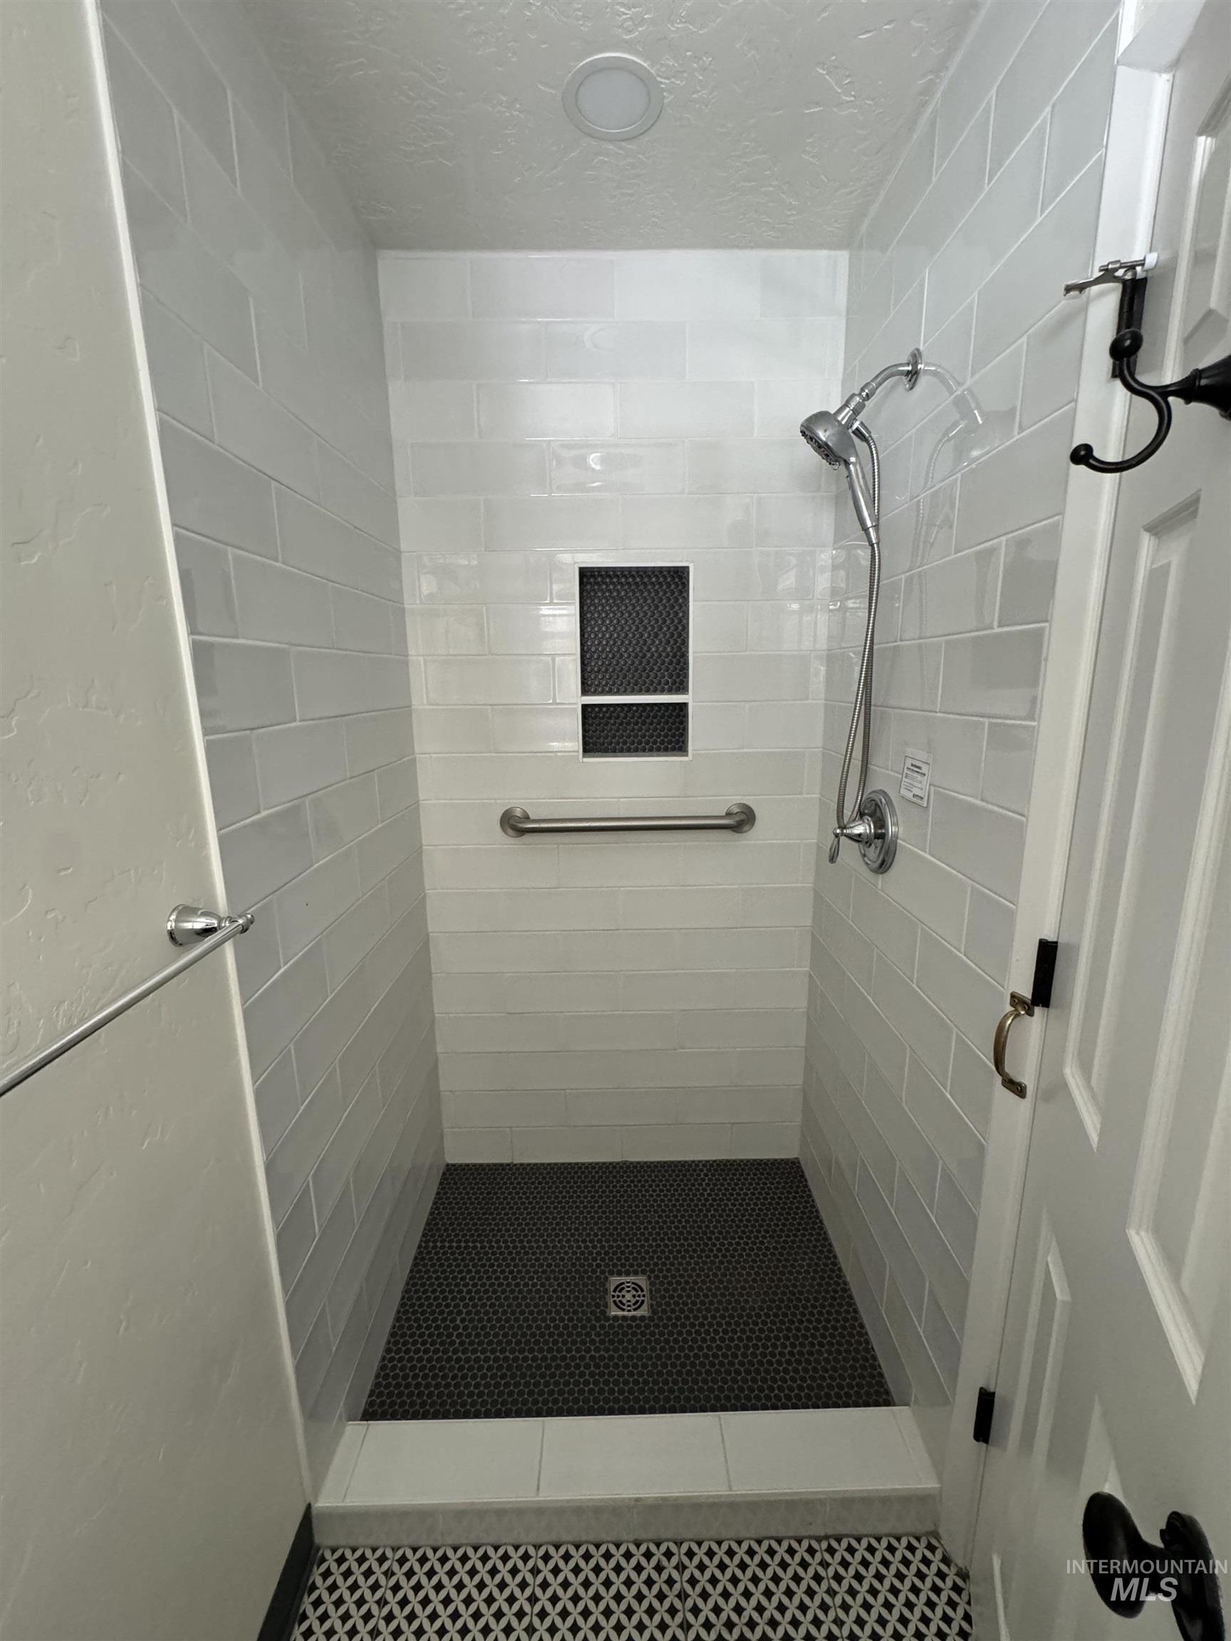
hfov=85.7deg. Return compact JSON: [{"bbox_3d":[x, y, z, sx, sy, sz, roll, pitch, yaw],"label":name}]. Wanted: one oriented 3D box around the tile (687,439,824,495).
[{"bbox_3d":[0.335,-0.860,1.614,0.329,0.122,0.010,-1,12,0],"label":"tile"}]

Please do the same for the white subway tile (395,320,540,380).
[{"bbox_3d":[-0.330,-1.092,1.552,0.329,0.122,0.010,-1,12,-1],"label":"white subway tile"}]

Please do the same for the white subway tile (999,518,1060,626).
[{"bbox_3d":[0.542,-0.317,0.870,0.010,0.121,0.114,-1,12,0],"label":"white subway tile"}]

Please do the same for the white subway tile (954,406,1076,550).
[{"bbox_3d":[0.547,-0.456,0.924,0.010,0.122,0.260,-1,12,0],"label":"white subway tile"}]

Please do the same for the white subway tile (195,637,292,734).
[{"bbox_3d":[-0.530,-0.196,0.962,0.010,0.122,0.251,-1,12,0],"label":"white subway tile"}]

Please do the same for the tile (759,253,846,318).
[{"bbox_3d":[0.432,-1.228,1.535,0.201,0.122,0.010,-1,12,0],"label":"tile"}]

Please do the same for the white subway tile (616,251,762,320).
[{"bbox_3d":[0.167,-1.221,1.532,0.329,0.122,0.010,-1,12,-1],"label":"white subway tile"}]

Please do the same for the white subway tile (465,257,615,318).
[{"bbox_3d":[-0.166,-1.230,1.533,0.330,0.122,0.010,-1,12,0],"label":"white subway tile"}]

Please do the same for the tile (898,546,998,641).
[{"bbox_3d":[0.541,-0.364,1.086,0.010,0.121,0.322,-1,12,0],"label":"tile"}]

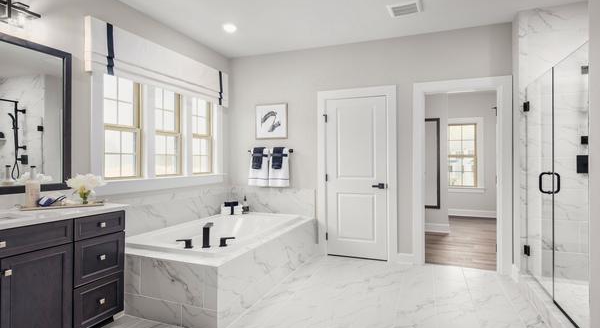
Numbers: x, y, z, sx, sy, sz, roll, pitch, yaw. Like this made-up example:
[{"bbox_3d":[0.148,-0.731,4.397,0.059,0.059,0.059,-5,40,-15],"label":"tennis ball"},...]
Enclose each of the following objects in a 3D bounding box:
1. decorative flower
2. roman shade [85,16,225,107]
[{"bbox_3d":[-1.620,0.201,2.403,0.230,0.235,0.250,0,0,22],"label":"decorative flower"},{"bbox_3d":[-1.412,-1.008,3.585,0.095,0.475,1.980,0,0,22],"label":"roman shade"}]

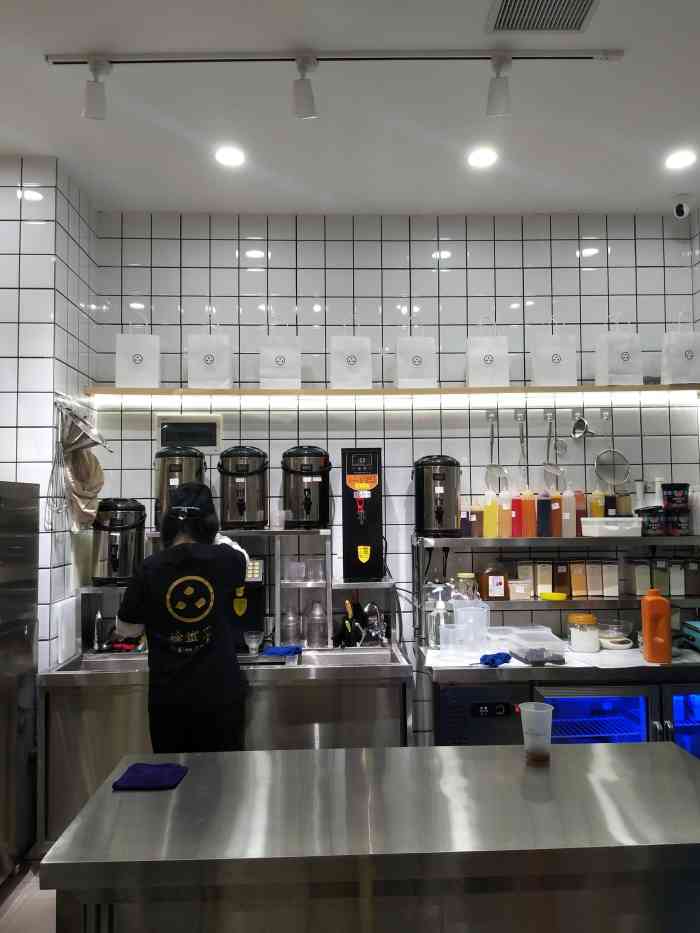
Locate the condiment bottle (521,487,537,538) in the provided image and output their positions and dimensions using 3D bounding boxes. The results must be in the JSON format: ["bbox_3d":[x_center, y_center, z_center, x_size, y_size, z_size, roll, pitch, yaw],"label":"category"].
[{"bbox_3d":[0.880,0.229,3.468,0.071,0.241,0.071,-1,-4,-2],"label":"condiment bottle"}]

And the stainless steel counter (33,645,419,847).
[{"bbox_3d":[-0.528,1.277,3.295,1.588,0.783,0.620,-1,-3,-2],"label":"stainless steel counter"}]

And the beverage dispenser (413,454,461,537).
[{"bbox_3d":[0.429,0.150,3.516,0.240,0.415,0.280,-1,-4,-2],"label":"beverage dispenser"}]

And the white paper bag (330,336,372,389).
[{"bbox_3d":[0.008,-0.527,3.625,0.212,0.272,0.110,-1,-3,-3],"label":"white paper bag"}]

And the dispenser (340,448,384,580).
[{"bbox_3d":[0.061,0.243,3.538,0.200,0.665,0.280,-1,-3,-3],"label":"dispenser"}]

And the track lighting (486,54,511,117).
[{"bbox_3d":[0.525,-1.366,2.507,0.085,0.195,0.120,-1,-4,-2],"label":"track lighting"}]

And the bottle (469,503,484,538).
[{"bbox_3d":[0.629,0.264,3.456,0.065,0.175,0.065,-1,-4,-2],"label":"bottle"}]

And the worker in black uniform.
[{"bbox_3d":[-0.662,0.861,2.789,0.510,1.610,0.480,-1,-3,-3],"label":"worker in black uniform"}]

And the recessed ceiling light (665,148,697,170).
[{"bbox_3d":[1.502,-1.403,3.185,0.130,0.030,0.130,-1,-3,-2],"label":"recessed ceiling light"}]

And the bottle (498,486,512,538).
[{"bbox_3d":[0.783,0.231,3.531,0.071,0.250,0.071,-1,-3,-3],"label":"bottle"}]

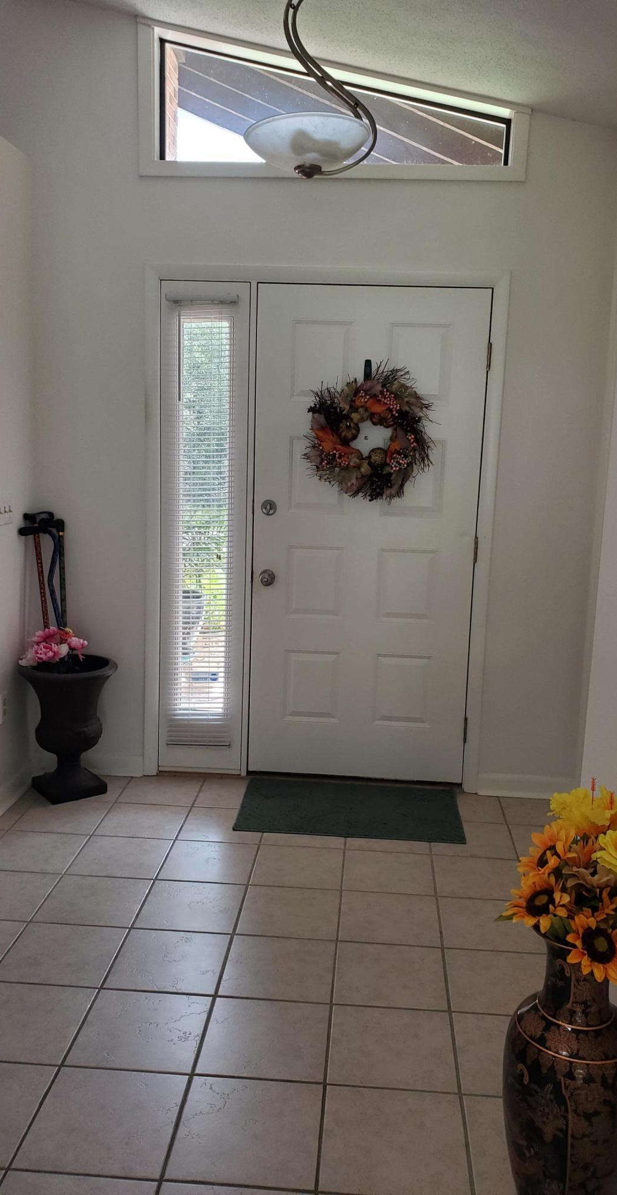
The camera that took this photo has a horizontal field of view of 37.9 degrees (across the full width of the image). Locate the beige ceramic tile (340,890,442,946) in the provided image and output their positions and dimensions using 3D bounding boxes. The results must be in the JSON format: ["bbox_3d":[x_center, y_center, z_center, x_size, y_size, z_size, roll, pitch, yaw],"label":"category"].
[{"bbox_3d":[0.245,0.980,2.735,0.300,0.010,0.297,2,10,4],"label":"beige ceramic tile"}]

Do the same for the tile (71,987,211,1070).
[{"bbox_3d":[-0.404,1.055,2.187,0.297,0.010,0.295,2,9,4],"label":"tile"}]

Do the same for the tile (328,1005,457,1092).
[{"bbox_3d":[0.202,1.078,2.147,0.300,0.010,0.297,2,10,4],"label":"tile"}]

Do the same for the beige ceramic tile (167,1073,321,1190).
[{"bbox_3d":[-0.122,1.114,1.869,0.297,0.010,0.295,2,9,4],"label":"beige ceramic tile"}]

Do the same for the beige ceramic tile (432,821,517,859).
[{"bbox_3d":[0.593,0.896,3.313,0.297,0.010,0.295,2,9,4],"label":"beige ceramic tile"}]

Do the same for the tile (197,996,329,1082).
[{"bbox_3d":[-0.101,1.080,2.194,0.303,0.010,0.301,2,10,4],"label":"tile"}]

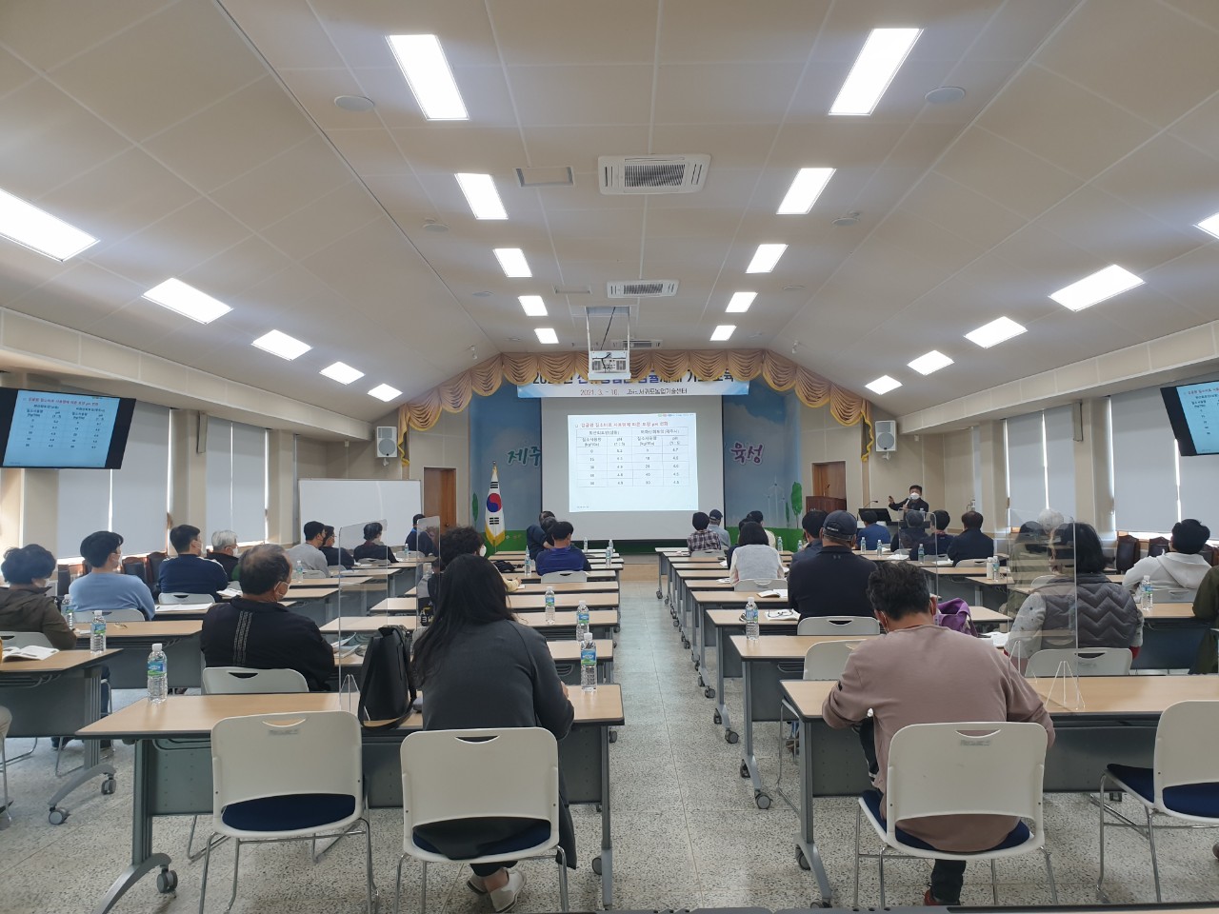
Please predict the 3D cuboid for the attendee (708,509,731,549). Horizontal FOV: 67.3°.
[{"bbox_3d":[1.659,1.501,14.190,0.480,1.369,0.750,-1,-3,3],"label":"attendee"}]

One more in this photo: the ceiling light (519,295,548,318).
[{"bbox_3d":[-1.125,-2.253,13.511,0.320,0.080,1.285,-1,-3,1],"label":"ceiling light"}]

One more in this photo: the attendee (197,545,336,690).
[{"bbox_3d":[-1.496,1.024,4.115,0.600,1.290,0.760,-1,-3,9],"label":"attendee"}]

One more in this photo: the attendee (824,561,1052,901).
[{"bbox_3d":[1.033,0.944,2.917,0.720,1.240,0.800,-1,-3,1],"label":"attendee"}]

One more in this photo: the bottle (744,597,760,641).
[{"bbox_3d":[0.745,0.845,4.799,0.065,0.216,0.065,-1,-3,1],"label":"bottle"}]

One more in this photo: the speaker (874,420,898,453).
[{"bbox_3d":[5.221,-0.386,17.280,0.380,0.600,0.380,-2,3,16],"label":"speaker"}]

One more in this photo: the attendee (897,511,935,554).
[{"bbox_3d":[3.816,1.322,11.643,0.510,1.270,0.720,-1,-3,1],"label":"attendee"}]

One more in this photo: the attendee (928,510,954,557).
[{"bbox_3d":[3.930,1.302,11.033,0.520,1.320,0.740,-1,-3,-2],"label":"attendee"}]

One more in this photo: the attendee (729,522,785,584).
[{"bbox_3d":[1.276,1.213,8.052,0.480,1.291,0.750,-1,-3,3],"label":"attendee"}]

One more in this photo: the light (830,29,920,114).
[{"bbox_3d":[1.745,-2.543,6.089,0.305,0.060,1.200,-1,-3,1],"label":"light"}]

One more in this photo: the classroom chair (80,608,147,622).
[{"bbox_3d":[-3.318,1.422,6.309,0.530,0.790,0.540,-1,-3,9],"label":"classroom chair"}]

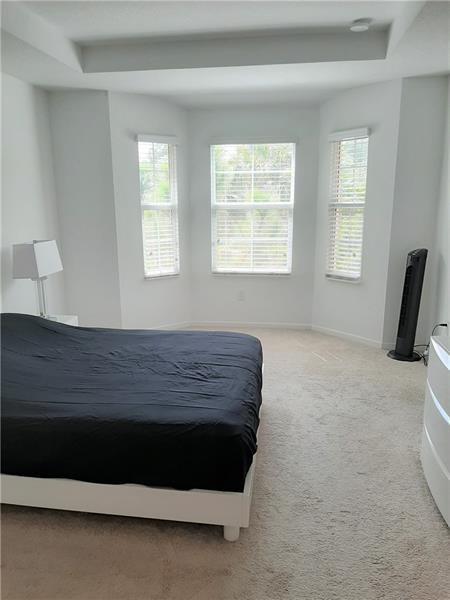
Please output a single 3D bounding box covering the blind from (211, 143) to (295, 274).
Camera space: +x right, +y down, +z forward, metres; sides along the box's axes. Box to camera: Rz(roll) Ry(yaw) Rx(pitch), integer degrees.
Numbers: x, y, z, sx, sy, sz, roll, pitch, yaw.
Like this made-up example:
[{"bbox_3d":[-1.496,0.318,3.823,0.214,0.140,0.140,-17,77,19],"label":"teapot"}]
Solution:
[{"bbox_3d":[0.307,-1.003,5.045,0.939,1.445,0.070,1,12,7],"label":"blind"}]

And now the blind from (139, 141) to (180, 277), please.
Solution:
[{"bbox_3d":[-0.706,-0.983,4.918,0.469,1.475,0.070,-10,15,-37],"label":"blind"}]

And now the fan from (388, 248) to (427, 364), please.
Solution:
[{"bbox_3d":[1.738,0.044,4.211,0.310,1.016,0.310,-3,13,-12],"label":"fan"}]

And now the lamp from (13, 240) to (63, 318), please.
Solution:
[{"bbox_3d":[-1.564,-0.167,3.854,0.240,0.670,0.370,1,12,7],"label":"lamp"}]

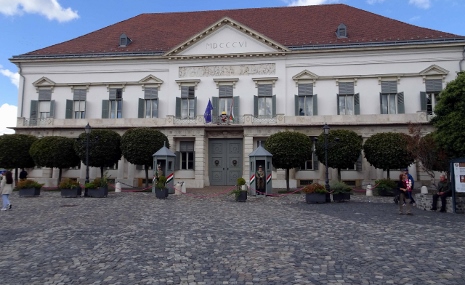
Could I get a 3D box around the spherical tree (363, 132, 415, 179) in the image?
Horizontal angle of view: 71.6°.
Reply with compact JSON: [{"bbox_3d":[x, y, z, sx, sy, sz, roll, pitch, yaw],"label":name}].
[{"bbox_3d":[12.036,1.518,24.750,3.495,4.600,3.495,0,-5,7],"label":"spherical tree"}]

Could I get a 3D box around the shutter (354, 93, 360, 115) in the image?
[{"bbox_3d":[10.444,-2.880,26.857,0.520,2.300,0.060,-4,-7,41],"label":"shutter"}]

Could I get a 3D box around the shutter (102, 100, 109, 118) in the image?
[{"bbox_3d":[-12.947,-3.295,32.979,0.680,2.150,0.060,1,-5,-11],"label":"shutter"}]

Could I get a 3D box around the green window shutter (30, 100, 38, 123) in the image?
[{"bbox_3d":[-18.856,-2.794,30.731,0.665,2.424,0.060,1,-5,-6],"label":"green window shutter"}]

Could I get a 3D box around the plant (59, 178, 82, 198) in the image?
[{"bbox_3d":[-9.406,2.586,18.600,1.080,1.170,0.580,0,-5,6],"label":"plant"}]

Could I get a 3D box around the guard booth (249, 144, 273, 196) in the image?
[{"bbox_3d":[1.831,1.665,20.759,1.480,3.370,1.300,0,-5,6],"label":"guard booth"}]

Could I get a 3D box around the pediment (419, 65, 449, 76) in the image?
[{"bbox_3d":[18.370,-6.594,29.569,2.584,1.005,0.400,0,-5,7],"label":"pediment"}]

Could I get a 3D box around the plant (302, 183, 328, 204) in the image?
[{"bbox_3d":[4.119,2.527,16.044,1.200,0.987,0.750,0,-5,6],"label":"plant"}]

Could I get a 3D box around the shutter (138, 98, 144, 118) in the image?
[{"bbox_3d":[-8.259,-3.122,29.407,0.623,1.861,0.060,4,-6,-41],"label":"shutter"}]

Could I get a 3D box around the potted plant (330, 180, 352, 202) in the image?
[{"bbox_3d":[5.826,2.628,17.240,1.060,1.080,0.750,0,-5,6],"label":"potted plant"}]

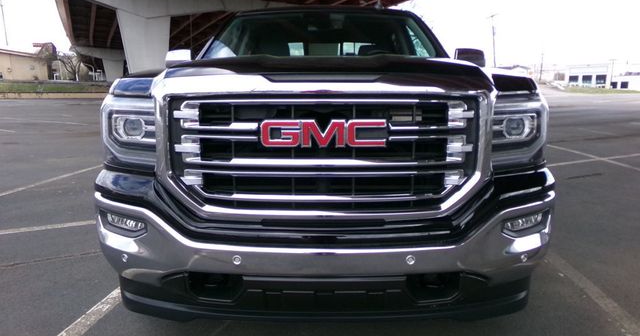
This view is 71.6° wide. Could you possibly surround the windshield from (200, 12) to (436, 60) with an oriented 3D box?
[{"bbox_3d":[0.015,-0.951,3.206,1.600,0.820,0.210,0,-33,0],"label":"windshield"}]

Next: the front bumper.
[{"bbox_3d":[0.020,0.293,1.842,1.980,0.570,0.420,0,11,0],"label":"front bumper"}]

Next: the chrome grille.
[{"bbox_3d":[0.018,-0.058,1.671,1.170,0.440,0.140,0,11,0],"label":"chrome grille"}]

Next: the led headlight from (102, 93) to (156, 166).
[{"bbox_3d":[-0.785,-0.145,1.822,0.320,0.300,0.230,3,12,14],"label":"led headlight"}]

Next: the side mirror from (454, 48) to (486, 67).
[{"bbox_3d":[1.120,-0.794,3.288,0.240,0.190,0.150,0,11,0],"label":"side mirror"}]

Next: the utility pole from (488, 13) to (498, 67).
[{"bbox_3d":[27.451,-19.799,70.000,1.400,9.600,0.400,0,11,0],"label":"utility pole"}]

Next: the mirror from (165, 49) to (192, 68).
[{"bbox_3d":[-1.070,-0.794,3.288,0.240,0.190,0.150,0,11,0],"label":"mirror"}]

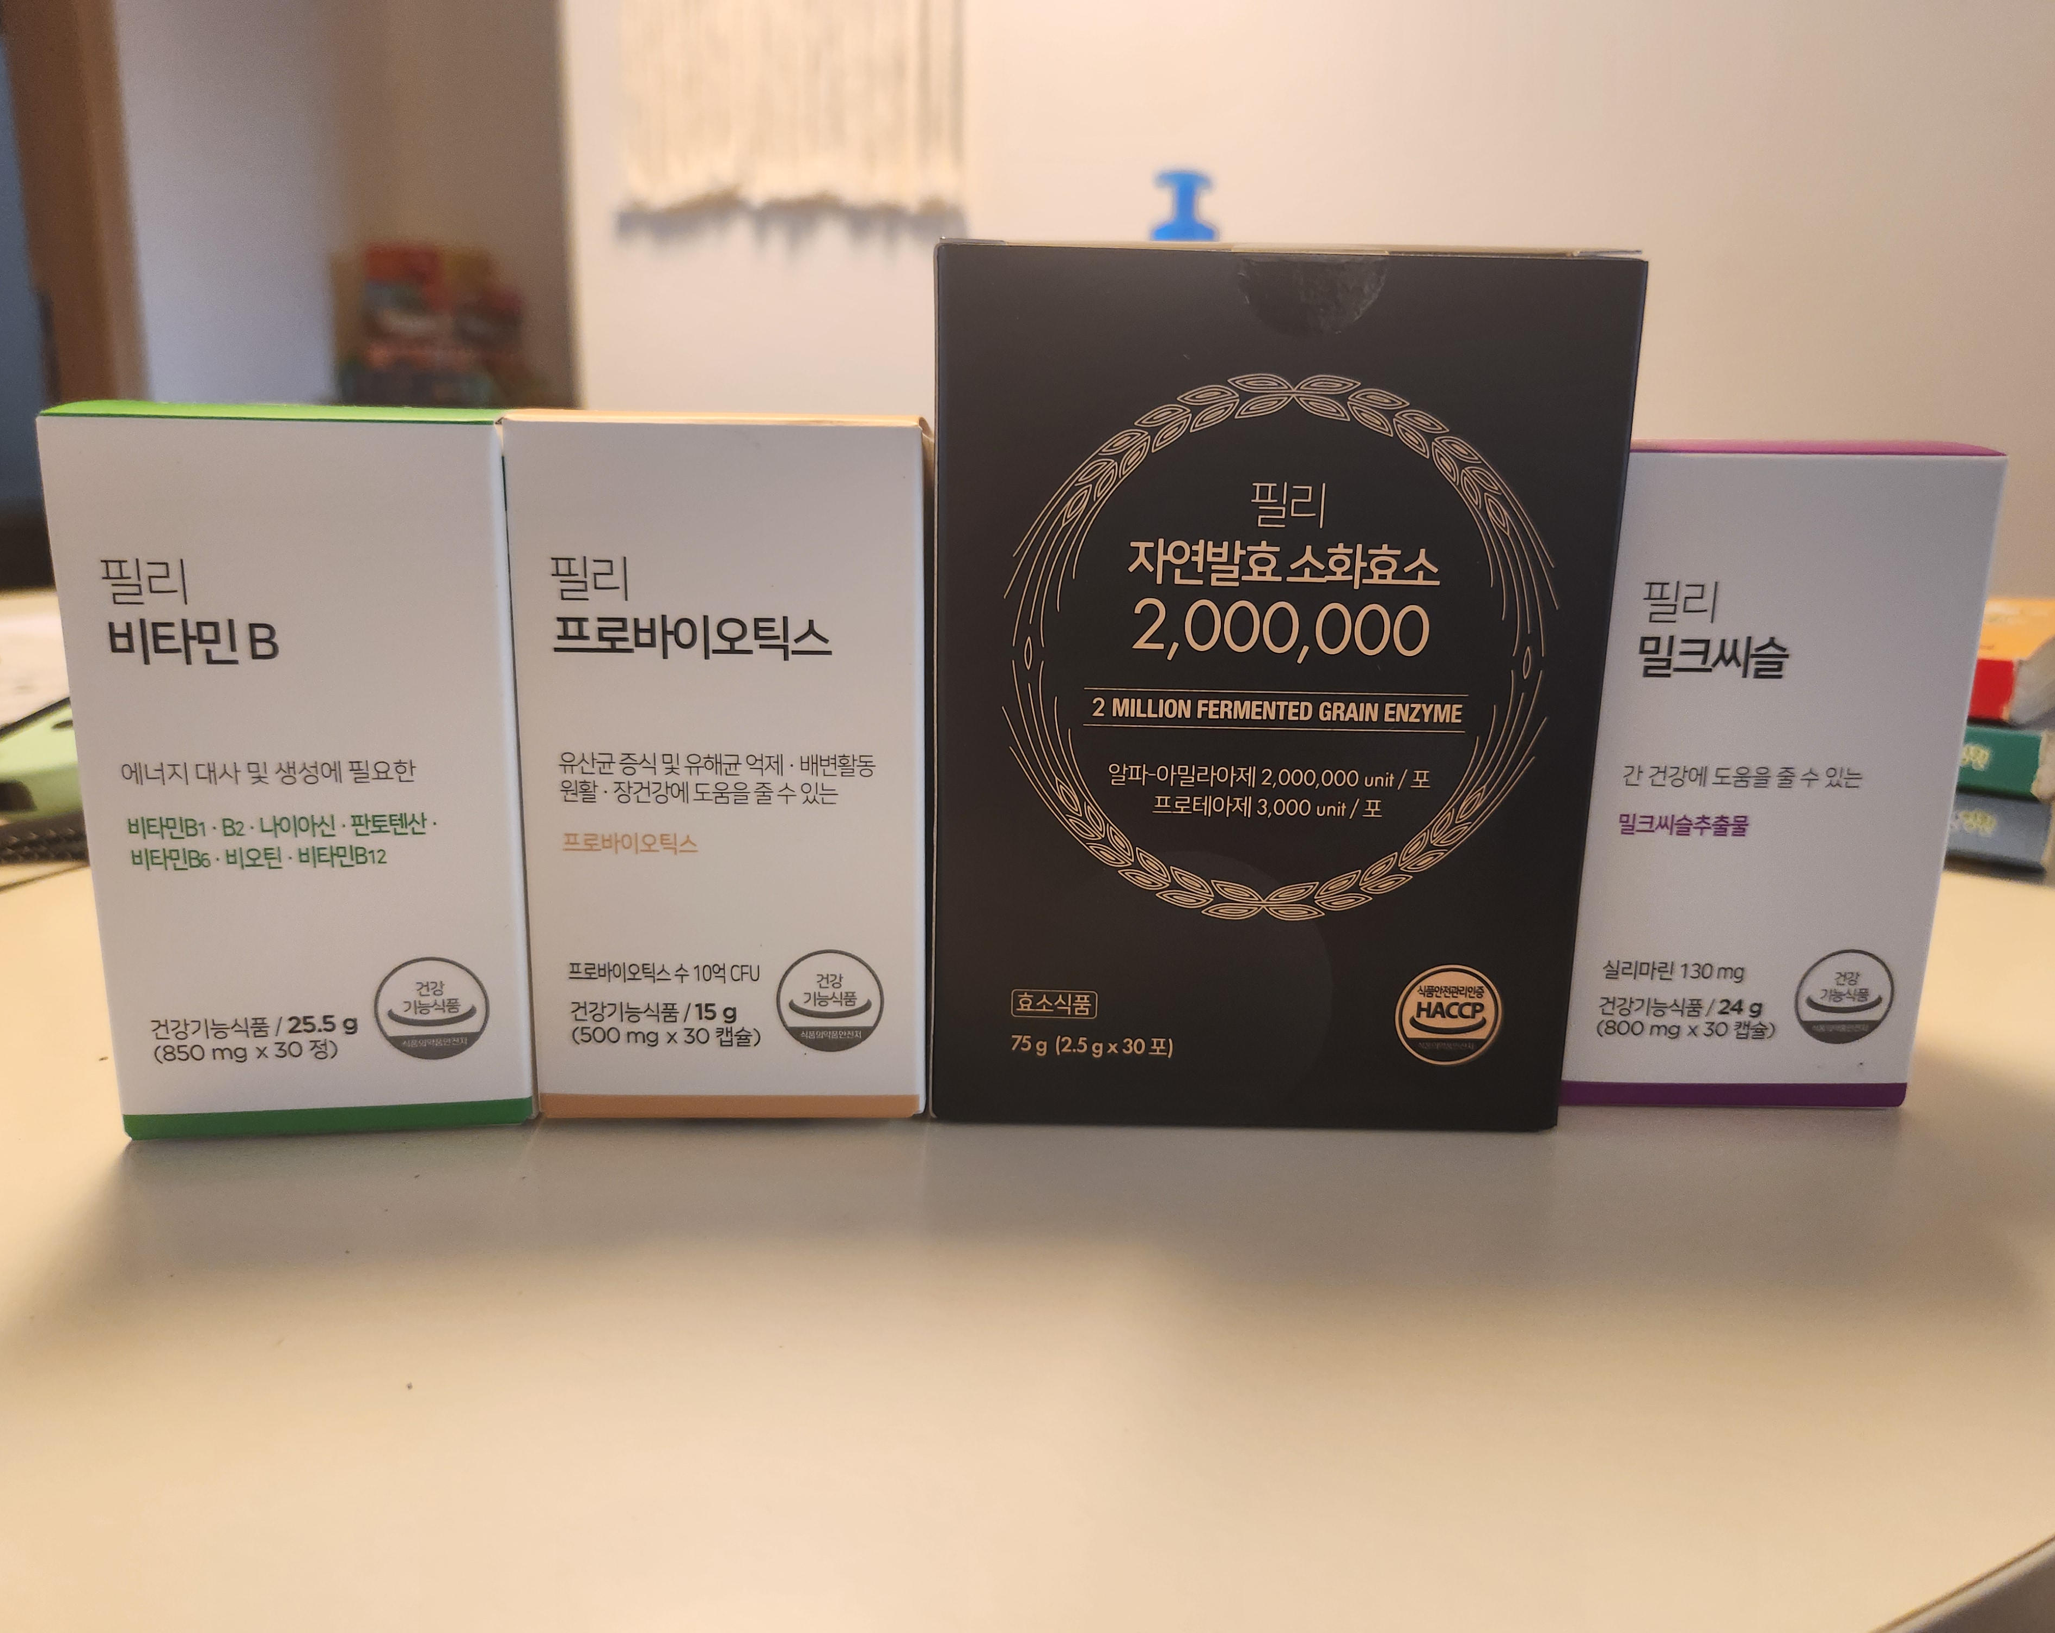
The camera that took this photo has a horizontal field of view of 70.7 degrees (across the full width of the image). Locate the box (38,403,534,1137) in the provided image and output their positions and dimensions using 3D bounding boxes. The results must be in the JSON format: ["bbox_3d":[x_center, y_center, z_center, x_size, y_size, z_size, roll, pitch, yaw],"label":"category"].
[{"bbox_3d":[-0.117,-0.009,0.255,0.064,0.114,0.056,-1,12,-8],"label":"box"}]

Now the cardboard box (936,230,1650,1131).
[{"bbox_3d":[0.038,-0.022,0.261,0.108,0.141,0.058,1,12,-1],"label":"cardboard box"}]

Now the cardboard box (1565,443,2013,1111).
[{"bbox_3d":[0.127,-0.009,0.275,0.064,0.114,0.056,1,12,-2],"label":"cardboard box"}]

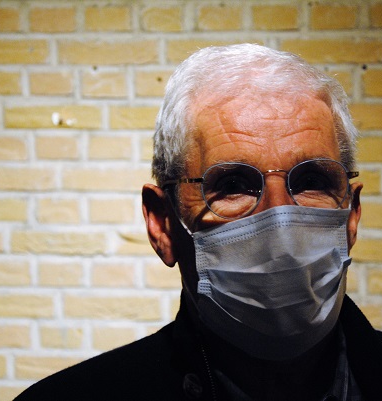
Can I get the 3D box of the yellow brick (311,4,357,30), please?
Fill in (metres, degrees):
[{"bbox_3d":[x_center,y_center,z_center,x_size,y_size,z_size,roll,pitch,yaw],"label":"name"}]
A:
[{"bbox_3d":[0.308,-0.382,2.738,0.096,0.052,0.150,1,6,10],"label":"yellow brick"}]

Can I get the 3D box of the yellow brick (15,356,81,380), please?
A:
[{"bbox_3d":[-0.270,0.362,2.892,0.217,0.054,0.105,1,7,10],"label":"yellow brick"}]

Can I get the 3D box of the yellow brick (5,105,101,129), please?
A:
[{"bbox_3d":[-0.286,-0.186,2.836,0.214,0.052,0.103,1,8,9],"label":"yellow brick"}]

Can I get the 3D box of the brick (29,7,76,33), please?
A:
[{"bbox_3d":[-0.275,-0.397,2.864,0.101,0.054,0.215,1,8,9],"label":"brick"}]

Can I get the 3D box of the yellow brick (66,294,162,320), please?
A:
[{"bbox_3d":[-0.161,0.227,2.863,0.214,0.054,0.103,1,6,10],"label":"yellow brick"}]

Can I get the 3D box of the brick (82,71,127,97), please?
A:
[{"bbox_3d":[-0.160,-0.235,2.622,0.095,0.052,0.120,1,6,10],"label":"brick"}]

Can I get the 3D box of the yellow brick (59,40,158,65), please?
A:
[{"bbox_3d":[-0.167,-0.319,2.799,0.216,0.052,0.103,1,8,9],"label":"yellow brick"}]

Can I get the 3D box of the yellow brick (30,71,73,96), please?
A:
[{"bbox_3d":[-0.281,-0.261,2.872,0.103,0.054,0.200,1,7,10],"label":"yellow brick"}]

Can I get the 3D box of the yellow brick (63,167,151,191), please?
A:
[{"bbox_3d":[-0.158,-0.052,2.833,0.217,0.053,0.103,1,6,10],"label":"yellow brick"}]

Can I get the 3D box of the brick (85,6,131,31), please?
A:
[{"bbox_3d":[-0.161,-0.391,2.822,0.099,0.052,0.150,1,6,10],"label":"brick"}]

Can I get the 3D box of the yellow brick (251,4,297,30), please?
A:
[{"bbox_3d":[0.170,-0.357,2.553,0.092,0.050,0.120,1,6,10],"label":"yellow brick"}]

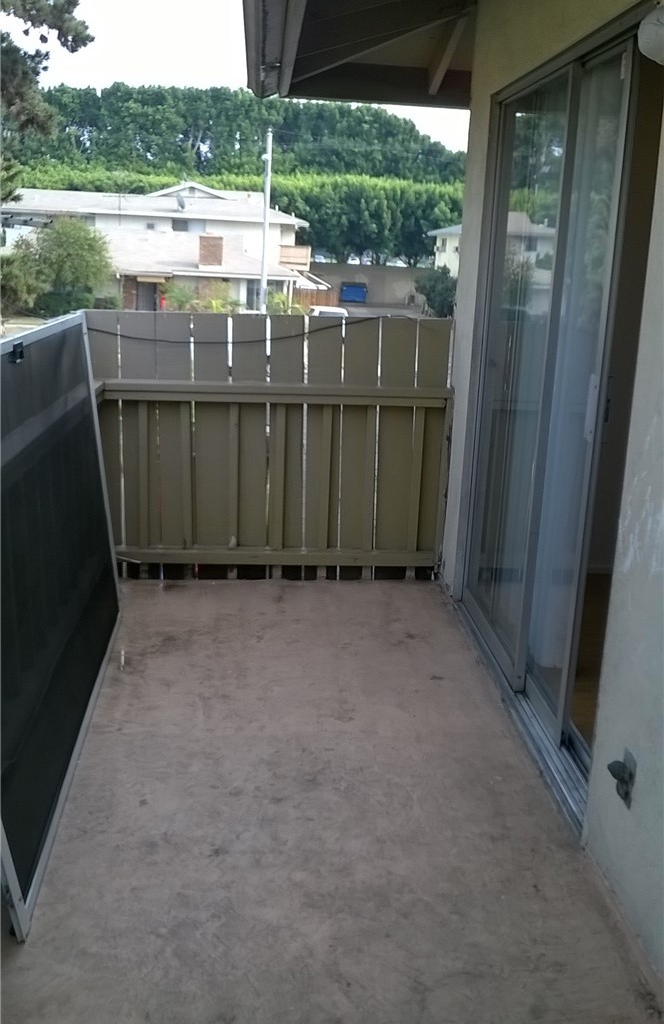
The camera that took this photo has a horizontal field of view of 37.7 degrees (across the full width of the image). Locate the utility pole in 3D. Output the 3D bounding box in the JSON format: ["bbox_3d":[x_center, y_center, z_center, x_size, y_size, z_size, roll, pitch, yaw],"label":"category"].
[{"bbox_3d":[-2.321,-8.852,32.748,0.380,7.700,0.280,2,16,-5],"label":"utility pole"}]

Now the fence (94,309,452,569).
[{"bbox_3d":[-0.288,-0.274,4.365,1.622,1.203,0.120,1,16,-4],"label":"fence"}]

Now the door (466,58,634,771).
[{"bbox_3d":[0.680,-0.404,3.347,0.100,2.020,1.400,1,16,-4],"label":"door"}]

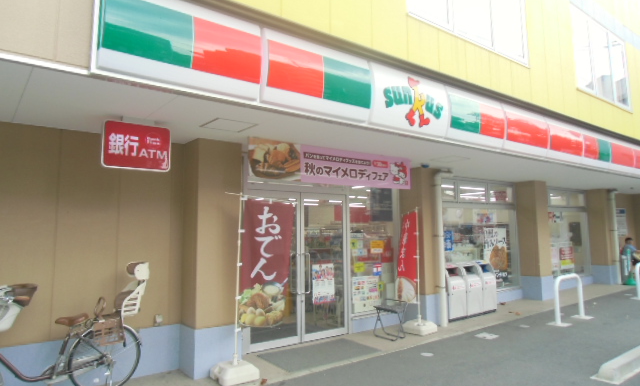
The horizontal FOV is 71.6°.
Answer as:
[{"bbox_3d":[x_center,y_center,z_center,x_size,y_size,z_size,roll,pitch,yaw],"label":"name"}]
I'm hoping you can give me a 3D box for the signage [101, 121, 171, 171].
[{"bbox_3d":[-1.701,-0.418,4.104,0.571,0.409,0.100,3,-6,-38],"label":"signage"}]

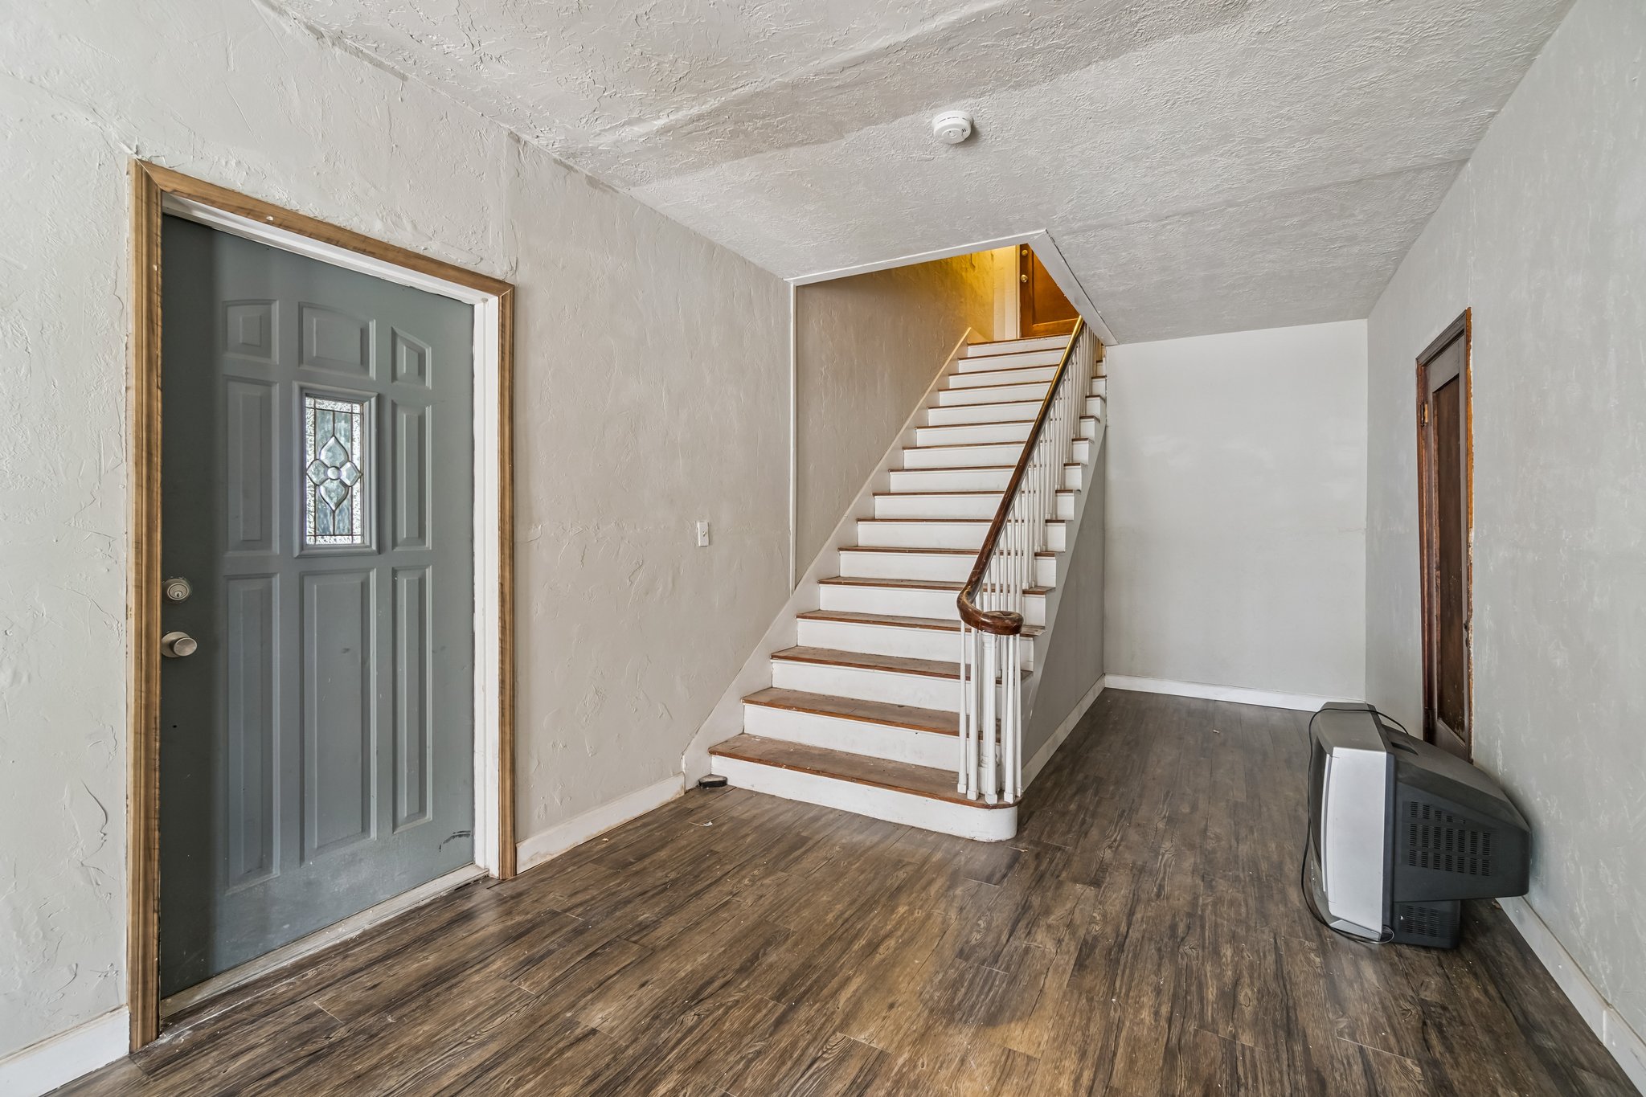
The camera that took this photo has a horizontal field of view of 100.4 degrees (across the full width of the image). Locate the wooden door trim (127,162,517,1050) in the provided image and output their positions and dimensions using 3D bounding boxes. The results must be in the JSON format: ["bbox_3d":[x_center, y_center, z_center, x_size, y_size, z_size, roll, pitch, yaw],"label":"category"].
[{"bbox_3d":[-1.396,0.145,2.079,0.040,2.150,1.023,1,1,31],"label":"wooden door trim"}]

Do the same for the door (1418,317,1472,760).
[{"bbox_3d":[2.715,0.134,2.936,0.100,2.102,0.874,1,1,31],"label":"door"}]

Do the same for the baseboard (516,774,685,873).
[{"bbox_3d":[-0.903,1.135,2.906,0.016,0.102,0.874,1,1,31],"label":"baseboard"}]

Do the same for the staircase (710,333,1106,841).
[{"bbox_3d":[1.030,-0.469,4.742,1.463,3.173,3.937,1,1,30],"label":"staircase"}]

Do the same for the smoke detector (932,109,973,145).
[{"bbox_3d":[0.451,-1.461,2.383,0.138,0.048,0.138,0,1,0],"label":"smoke detector"}]

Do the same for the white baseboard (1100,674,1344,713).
[{"bbox_3d":[2.924,1.057,4.999,1.637,0.102,0.016,1,1,31],"label":"white baseboard"}]

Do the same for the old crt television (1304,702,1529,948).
[{"bbox_3d":[2.005,0.912,2.343,0.520,0.590,0.700,1,1,34],"label":"old crt television"}]

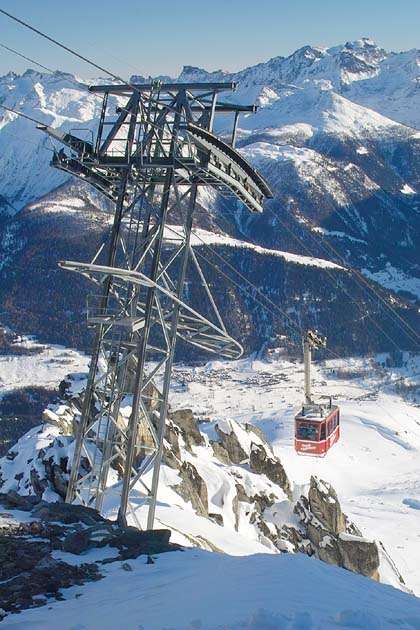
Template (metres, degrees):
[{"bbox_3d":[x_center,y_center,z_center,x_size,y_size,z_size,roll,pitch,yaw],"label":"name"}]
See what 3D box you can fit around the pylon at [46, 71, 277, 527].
[{"bbox_3d":[-2.409,-0.250,34.388,6.630,17.050,10.230,5,-8,23],"label":"pylon"}]

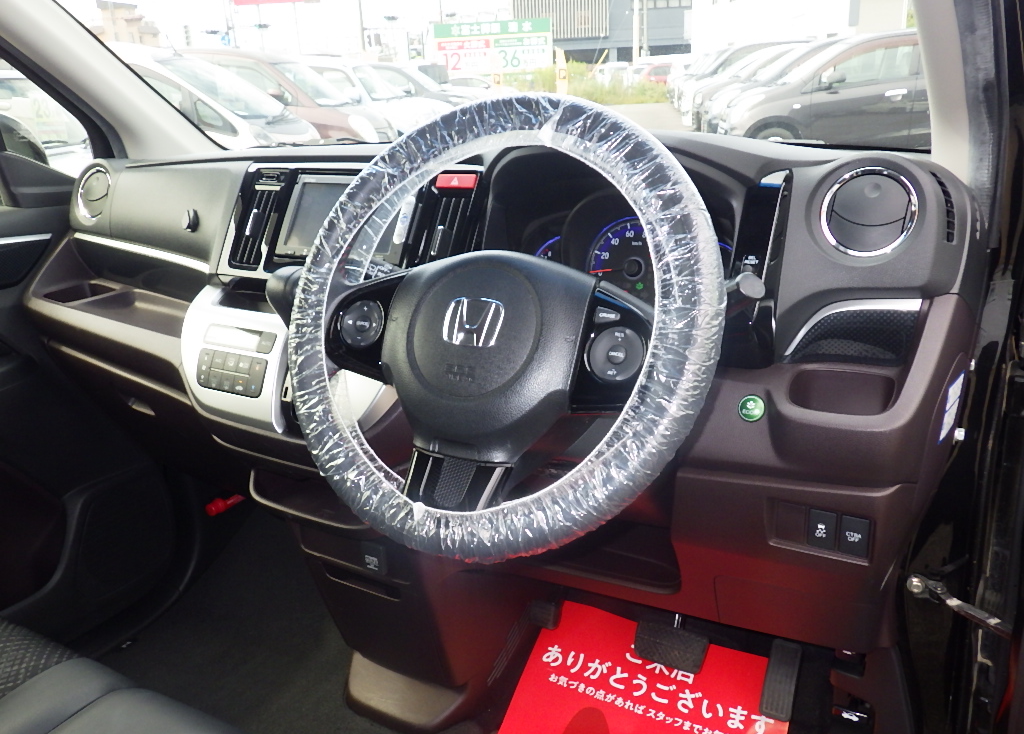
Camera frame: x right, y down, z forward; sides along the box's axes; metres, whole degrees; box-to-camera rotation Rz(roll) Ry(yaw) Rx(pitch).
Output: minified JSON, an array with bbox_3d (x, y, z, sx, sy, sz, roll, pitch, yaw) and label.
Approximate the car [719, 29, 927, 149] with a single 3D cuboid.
[{"bbox_3d":[4.092,-3.176,9.774,3.400,1.530,1.475,0,19,6],"label":"car"}]

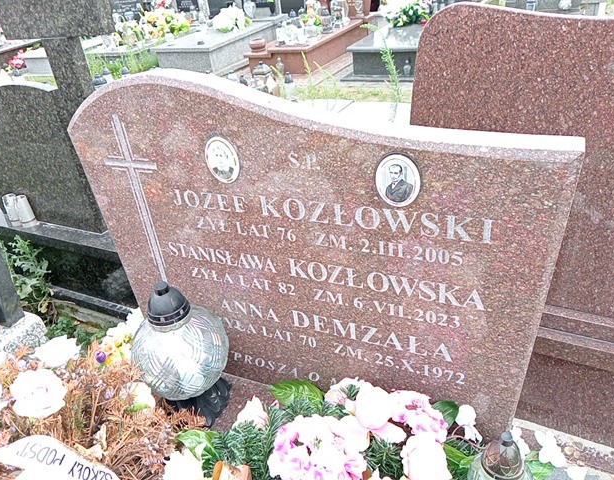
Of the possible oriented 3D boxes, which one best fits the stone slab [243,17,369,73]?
[{"bbox_3d":[0.097,-2.249,6.047,0.642,0.275,1.795,10,35,27],"label":"stone slab"}]

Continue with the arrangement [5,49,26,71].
[{"bbox_3d":[-4.164,-2.503,7.321,0.250,0.320,0.240,10,35,27],"label":"arrangement"}]

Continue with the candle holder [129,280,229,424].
[{"bbox_3d":[-0.294,0.257,1.217,0.221,0.382,0.221,8,34,24],"label":"candle holder"}]

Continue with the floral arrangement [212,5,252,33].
[{"bbox_3d":[-1.048,-3.039,7.037,0.470,0.310,0.420,10,35,27],"label":"floral arrangement"}]

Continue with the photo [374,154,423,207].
[{"bbox_3d":[0.157,-0.101,0.896,0.080,0.100,0.008,8,34,24],"label":"photo"}]

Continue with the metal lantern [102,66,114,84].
[{"bbox_3d":[-2.377,-1.939,6.119,0.115,0.200,0.115,10,35,27],"label":"metal lantern"}]

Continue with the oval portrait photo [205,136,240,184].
[{"bbox_3d":[-0.171,-0.158,1.036,0.080,0.100,0.008,8,34,24],"label":"oval portrait photo"}]

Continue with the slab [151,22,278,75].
[{"bbox_3d":[-1.140,-2.558,6.824,0.943,0.275,1.716,10,35,27],"label":"slab"}]

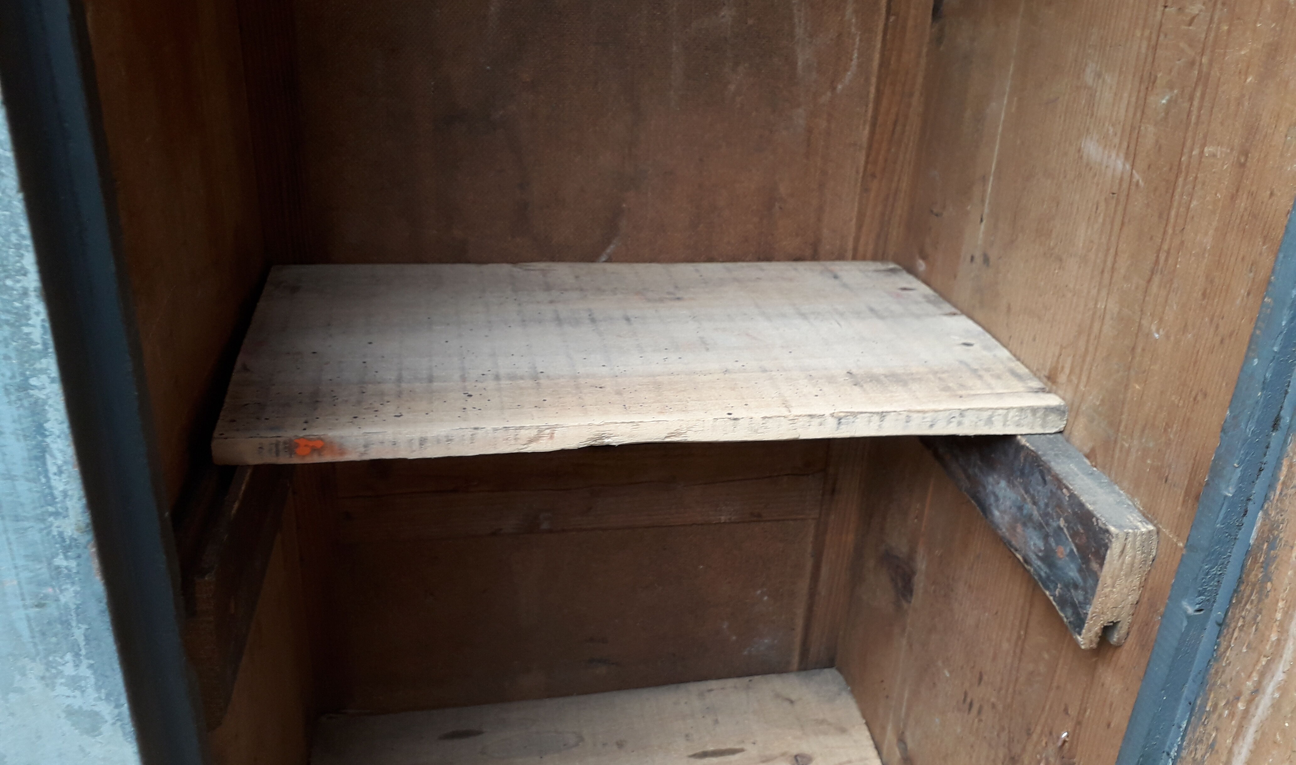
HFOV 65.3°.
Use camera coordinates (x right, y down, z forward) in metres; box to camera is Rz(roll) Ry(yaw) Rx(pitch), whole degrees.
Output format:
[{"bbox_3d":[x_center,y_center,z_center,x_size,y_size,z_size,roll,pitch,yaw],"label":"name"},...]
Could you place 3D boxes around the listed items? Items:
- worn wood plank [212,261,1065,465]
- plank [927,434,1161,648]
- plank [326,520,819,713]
[{"bbox_3d":[-0.009,-0.026,0.652,0.468,0.019,0.244,-2,27,-11],"label":"worn wood plank"},{"bbox_3d":[0.213,0.033,0.666,0.027,0.077,0.334,-2,27,-11],"label":"plank"},{"bbox_3d":[-0.061,0.203,0.912,0.434,0.184,0.017,-2,27,-11],"label":"plank"}]

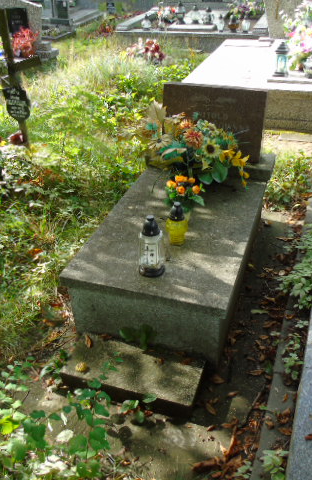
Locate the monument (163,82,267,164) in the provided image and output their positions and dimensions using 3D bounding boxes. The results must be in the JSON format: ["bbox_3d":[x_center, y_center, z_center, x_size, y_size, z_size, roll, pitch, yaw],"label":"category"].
[{"bbox_3d":[0.314,-0.644,2.544,0.551,0.398,0.055,10,38,17],"label":"monument"}]

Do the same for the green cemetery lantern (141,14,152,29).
[{"bbox_3d":[-0.132,-2.907,6.166,0.130,0.183,0.130,10,37,18],"label":"green cemetery lantern"}]

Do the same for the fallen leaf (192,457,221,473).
[{"bbox_3d":[0.176,0.781,1.607,0.105,0.020,0.036,-14,37,-14],"label":"fallen leaf"}]

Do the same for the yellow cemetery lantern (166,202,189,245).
[{"bbox_3d":[0.089,-0.071,1.963,0.093,0.191,0.093,-2,35,1],"label":"yellow cemetery lantern"}]

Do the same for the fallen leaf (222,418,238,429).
[{"bbox_3d":[0.287,0.714,1.806,0.058,0.012,0.026,1,34,3],"label":"fallen leaf"}]

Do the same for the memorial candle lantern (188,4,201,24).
[{"bbox_3d":[0.629,-3.572,7.324,0.154,0.270,0.154,9,35,16],"label":"memorial candle lantern"}]

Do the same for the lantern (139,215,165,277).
[{"bbox_3d":[-0.020,0.019,1.918,0.110,0.259,0.110,-1,34,1],"label":"lantern"}]

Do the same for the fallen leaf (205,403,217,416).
[{"bbox_3d":[0.212,0.659,1.796,0.026,0.012,0.065,-24,40,-27],"label":"fallen leaf"}]

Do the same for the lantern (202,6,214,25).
[{"bbox_3d":[0.831,-3.550,7.307,0.173,0.242,0.173,9,35,16],"label":"lantern"}]

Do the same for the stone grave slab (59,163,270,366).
[{"bbox_3d":[0.112,0.052,2.227,0.675,0.325,1.003,10,37,18],"label":"stone grave slab"}]

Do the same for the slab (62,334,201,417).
[{"bbox_3d":[-0.089,0.572,1.988,0.568,0.075,0.241,9,35,16],"label":"slab"}]

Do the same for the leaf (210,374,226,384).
[{"bbox_3d":[0.268,0.592,1.968,0.058,0.015,0.036,7,35,13],"label":"leaf"}]

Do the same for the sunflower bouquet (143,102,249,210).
[{"bbox_3d":[0.181,-0.419,2.262,0.500,0.380,0.370,10,37,18],"label":"sunflower bouquet"}]

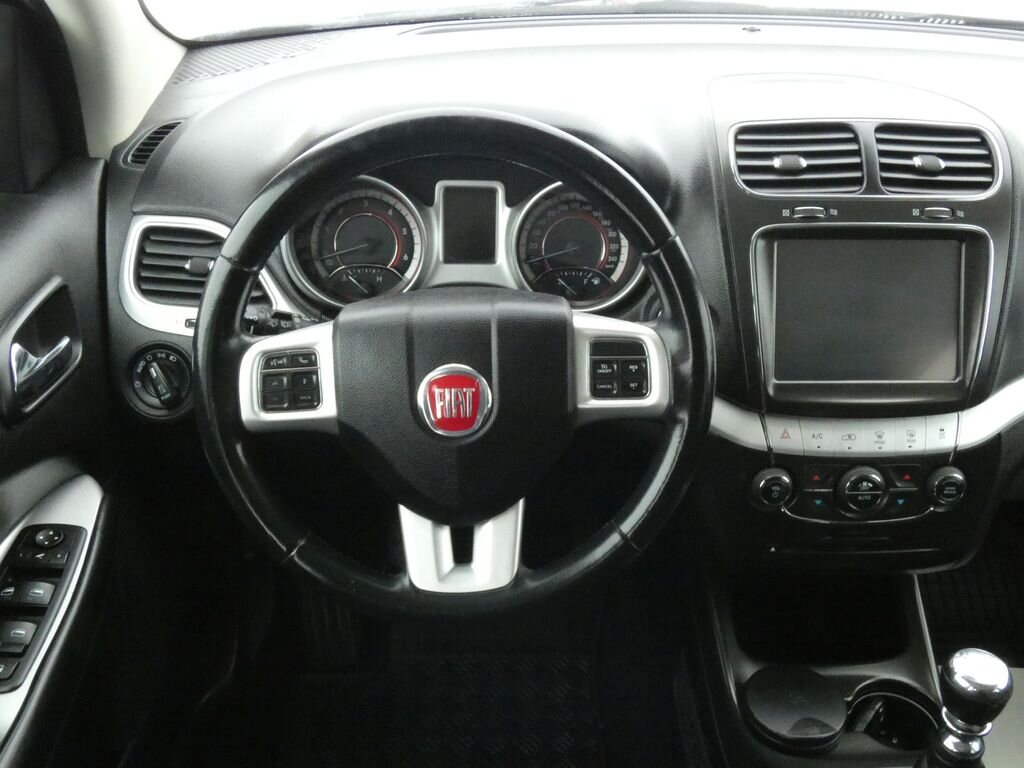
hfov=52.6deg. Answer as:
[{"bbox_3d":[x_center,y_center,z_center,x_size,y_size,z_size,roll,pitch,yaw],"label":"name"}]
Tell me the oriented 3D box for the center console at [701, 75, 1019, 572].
[{"bbox_3d":[0.334,-0.062,1.010,0.292,0.470,0.140,0,8,0],"label":"center console"}]

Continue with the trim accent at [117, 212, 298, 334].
[{"bbox_3d":[-0.277,-0.099,0.948,0.163,0.115,0.060,1,7,5],"label":"trim accent"}]

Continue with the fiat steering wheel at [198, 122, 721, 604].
[{"bbox_3d":[-0.043,-0.010,0.785,0.386,0.386,0.100,0,13,0],"label":"fiat steering wheel"}]

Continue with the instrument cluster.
[{"bbox_3d":[-0.044,-0.127,0.940,0.325,0.125,0.060,0,6,0],"label":"instrument cluster"}]

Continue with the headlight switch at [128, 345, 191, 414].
[{"bbox_3d":[-0.320,-0.004,0.942,0.057,0.061,0.035,0,7,4],"label":"headlight switch"}]

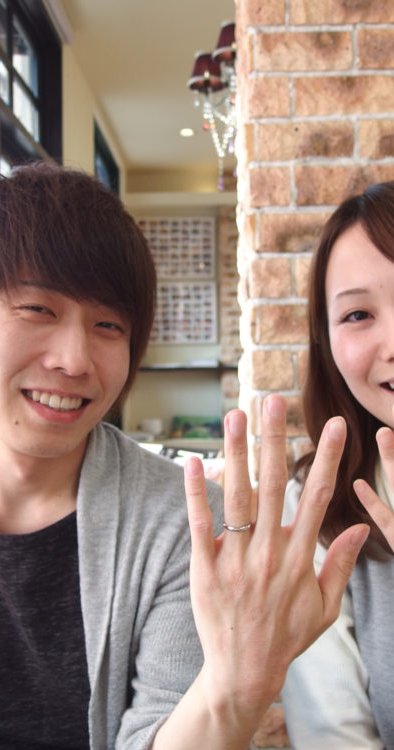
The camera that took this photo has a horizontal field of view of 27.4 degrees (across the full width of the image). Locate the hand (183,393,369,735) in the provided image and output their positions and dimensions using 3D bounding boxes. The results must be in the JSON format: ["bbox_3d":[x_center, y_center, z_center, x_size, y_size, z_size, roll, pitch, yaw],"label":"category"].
[{"bbox_3d":[0.053,0.126,0.540,0.122,0.225,0.065,5,6,0],"label":"hand"}]

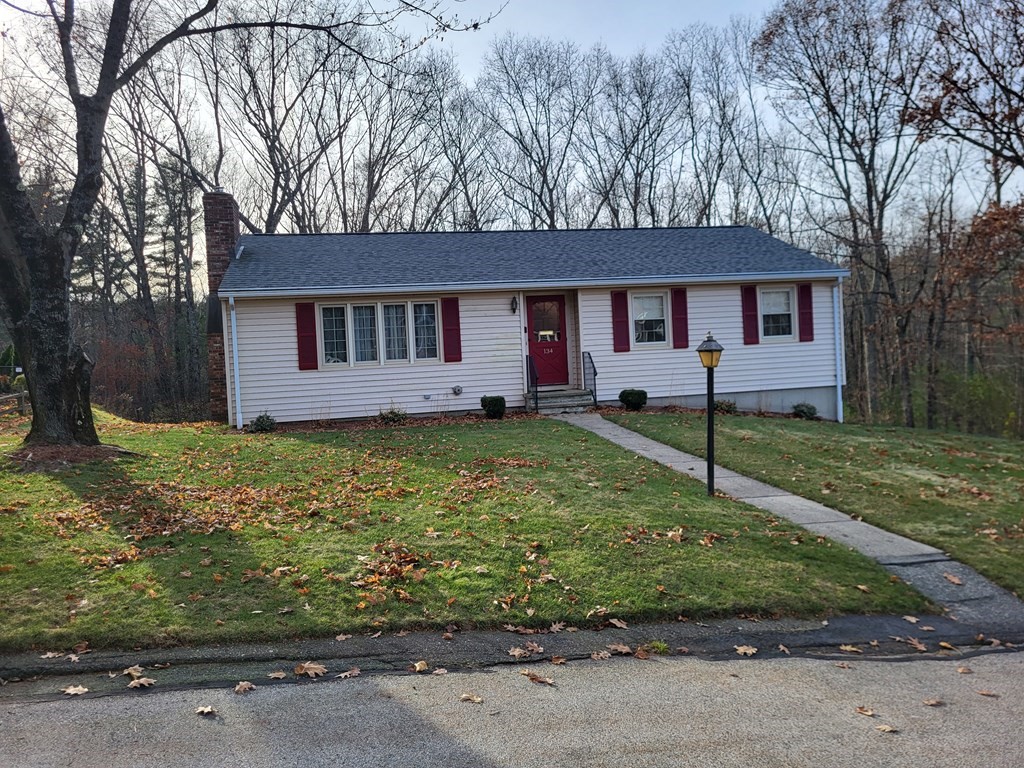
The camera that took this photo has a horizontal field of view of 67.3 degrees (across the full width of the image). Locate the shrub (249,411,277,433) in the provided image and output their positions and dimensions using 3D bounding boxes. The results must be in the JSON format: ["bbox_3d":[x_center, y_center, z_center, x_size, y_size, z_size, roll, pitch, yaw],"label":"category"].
[{"bbox_3d":[-5.012,0.753,15.450,0.530,0.420,0.480,-3,2,-12],"label":"shrub"}]

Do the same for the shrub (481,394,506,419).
[{"bbox_3d":[-0.395,0.486,16.400,0.500,0.490,0.480,-3,2,0],"label":"shrub"}]

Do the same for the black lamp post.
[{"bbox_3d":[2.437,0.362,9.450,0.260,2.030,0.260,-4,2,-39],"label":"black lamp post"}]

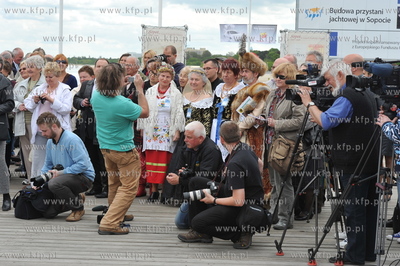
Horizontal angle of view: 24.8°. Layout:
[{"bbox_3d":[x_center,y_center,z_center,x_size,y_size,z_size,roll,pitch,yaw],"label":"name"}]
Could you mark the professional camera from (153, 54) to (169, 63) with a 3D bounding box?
[{"bbox_3d":[-0.525,-0.981,12.150,0.150,0.118,0.235,4,11,42],"label":"professional camera"}]

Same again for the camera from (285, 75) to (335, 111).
[{"bbox_3d":[0.980,-0.363,8.150,0.430,0.310,0.200,2,5,16],"label":"camera"}]

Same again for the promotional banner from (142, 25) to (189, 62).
[{"bbox_3d":[-0.712,-1.033,18.000,1.020,2.100,0.060,-1,5,-25],"label":"promotional banner"}]

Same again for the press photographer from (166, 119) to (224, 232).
[{"bbox_3d":[-0.047,0.406,9.500,0.640,1.090,0.500,-1,5,-21],"label":"press photographer"}]

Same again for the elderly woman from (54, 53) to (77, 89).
[{"bbox_3d":[-1.982,-0.242,13.025,0.500,1.680,0.330,1,5,9],"label":"elderly woman"}]

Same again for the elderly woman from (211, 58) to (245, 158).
[{"bbox_3d":[0.325,-0.012,10.386,0.520,1.665,0.400,2,5,17],"label":"elderly woman"}]

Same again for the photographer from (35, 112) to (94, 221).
[{"bbox_3d":[-1.448,0.341,9.800,0.620,1.130,0.500,-1,5,-22],"label":"photographer"}]

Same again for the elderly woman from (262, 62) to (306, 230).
[{"bbox_3d":[0.842,0.118,9.072,0.430,1.625,0.520,-4,6,-37],"label":"elderly woman"}]

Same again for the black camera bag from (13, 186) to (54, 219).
[{"bbox_3d":[-1.768,0.736,9.696,0.360,0.290,0.270,-3,6,-30],"label":"black camera bag"}]

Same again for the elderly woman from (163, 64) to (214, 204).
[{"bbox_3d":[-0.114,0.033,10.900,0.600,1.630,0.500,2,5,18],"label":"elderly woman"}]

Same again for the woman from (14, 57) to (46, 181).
[{"bbox_3d":[-2.277,-0.180,12.228,0.500,1.690,0.380,3,6,33],"label":"woman"}]

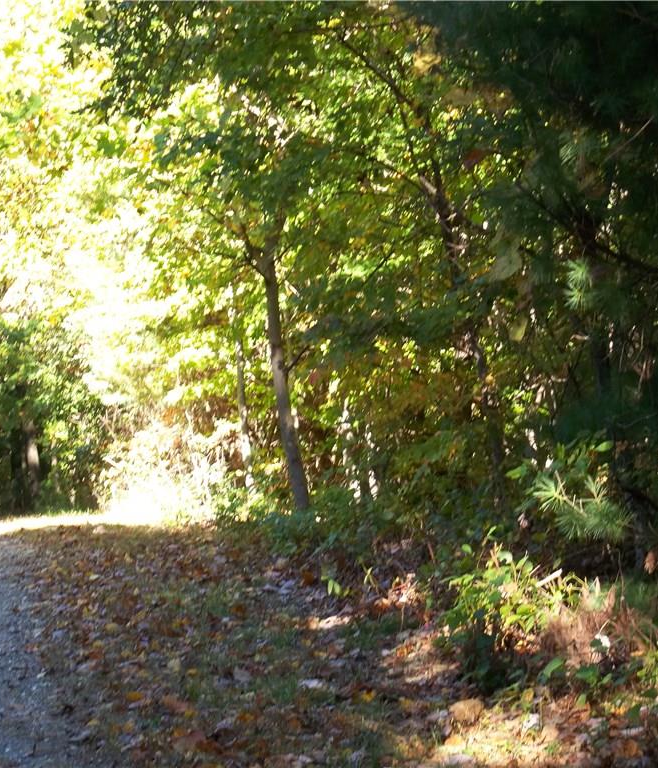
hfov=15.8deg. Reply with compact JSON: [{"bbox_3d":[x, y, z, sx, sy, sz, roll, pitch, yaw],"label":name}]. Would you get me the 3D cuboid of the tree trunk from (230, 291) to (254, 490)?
[{"bbox_3d":[-0.956,0.071,26.000,0.100,2.205,0.100,-5,0,0],"label":"tree trunk"}]

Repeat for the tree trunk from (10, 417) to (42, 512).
[{"bbox_3d":[-3.719,0.993,29.000,0.360,1.190,0.340,-2,0,0],"label":"tree trunk"}]

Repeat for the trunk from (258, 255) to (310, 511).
[{"bbox_3d":[-0.418,0.005,22.000,0.165,2.426,0.165,-9,0,0],"label":"trunk"}]

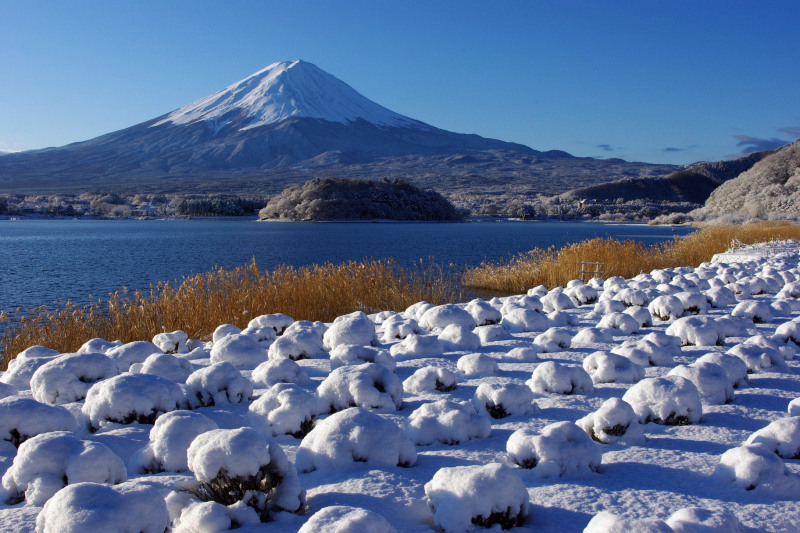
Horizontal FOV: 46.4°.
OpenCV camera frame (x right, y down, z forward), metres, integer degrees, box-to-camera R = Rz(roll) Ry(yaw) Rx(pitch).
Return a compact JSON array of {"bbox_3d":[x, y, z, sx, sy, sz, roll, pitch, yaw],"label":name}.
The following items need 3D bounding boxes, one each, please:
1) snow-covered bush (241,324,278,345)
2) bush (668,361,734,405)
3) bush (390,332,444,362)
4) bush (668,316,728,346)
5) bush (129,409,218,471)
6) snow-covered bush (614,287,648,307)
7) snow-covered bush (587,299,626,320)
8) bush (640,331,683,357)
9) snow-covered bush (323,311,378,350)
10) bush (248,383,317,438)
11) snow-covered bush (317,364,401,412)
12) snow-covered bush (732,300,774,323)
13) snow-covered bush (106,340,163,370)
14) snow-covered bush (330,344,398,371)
[{"bbox_3d":[-2.622,1.243,17.279,0.704,0.295,0.634,0,3,-9],"label":"snow-covered bush"},{"bbox_3d":[3.824,1.446,11.856,0.865,0.494,0.778,1,3,18],"label":"bush"},{"bbox_3d":[0.235,1.086,12.872,0.743,0.326,0.684,0,3,1],"label":"bush"},{"bbox_3d":[4.113,0.881,12.954,0.781,0.368,0.719,1,3,18],"label":"bush"},{"bbox_3d":[-1.588,1.212,6.600,0.627,0.379,0.577,-1,3,-14],"label":"bush"},{"bbox_3d":[5.042,0.650,20.312,0.725,0.386,0.667,1,3,14],"label":"snow-covered bush"},{"bbox_3d":[4.000,0.803,17.979,0.717,0.335,0.660,1,3,13],"label":"snow-covered bush"},{"bbox_3d":[3.663,1.074,13.058,0.576,0.330,0.530,1,3,16],"label":"bush"},{"bbox_3d":[-0.883,1.107,16.627,0.999,0.639,0.899,0,3,-3],"label":"snow-covered bush"},{"bbox_3d":[-1.058,1.275,8.457,0.621,0.432,0.572,0,3,-7],"label":"bush"},{"bbox_3d":[-0.369,1.095,8.706,0.803,0.390,0.738,0,3,-2],"label":"snow-covered bush"},{"bbox_3d":[5.924,0.751,15.650,0.644,0.341,0.592,1,3,21],"label":"snow-covered bush"},{"bbox_3d":[-3.400,1.122,11.891,0.724,0.361,0.666,-1,3,-16],"label":"snow-covered bush"},{"bbox_3d":[-0.552,1.376,14.092,0.997,0.385,0.898,0,3,-2],"label":"snow-covered bush"}]

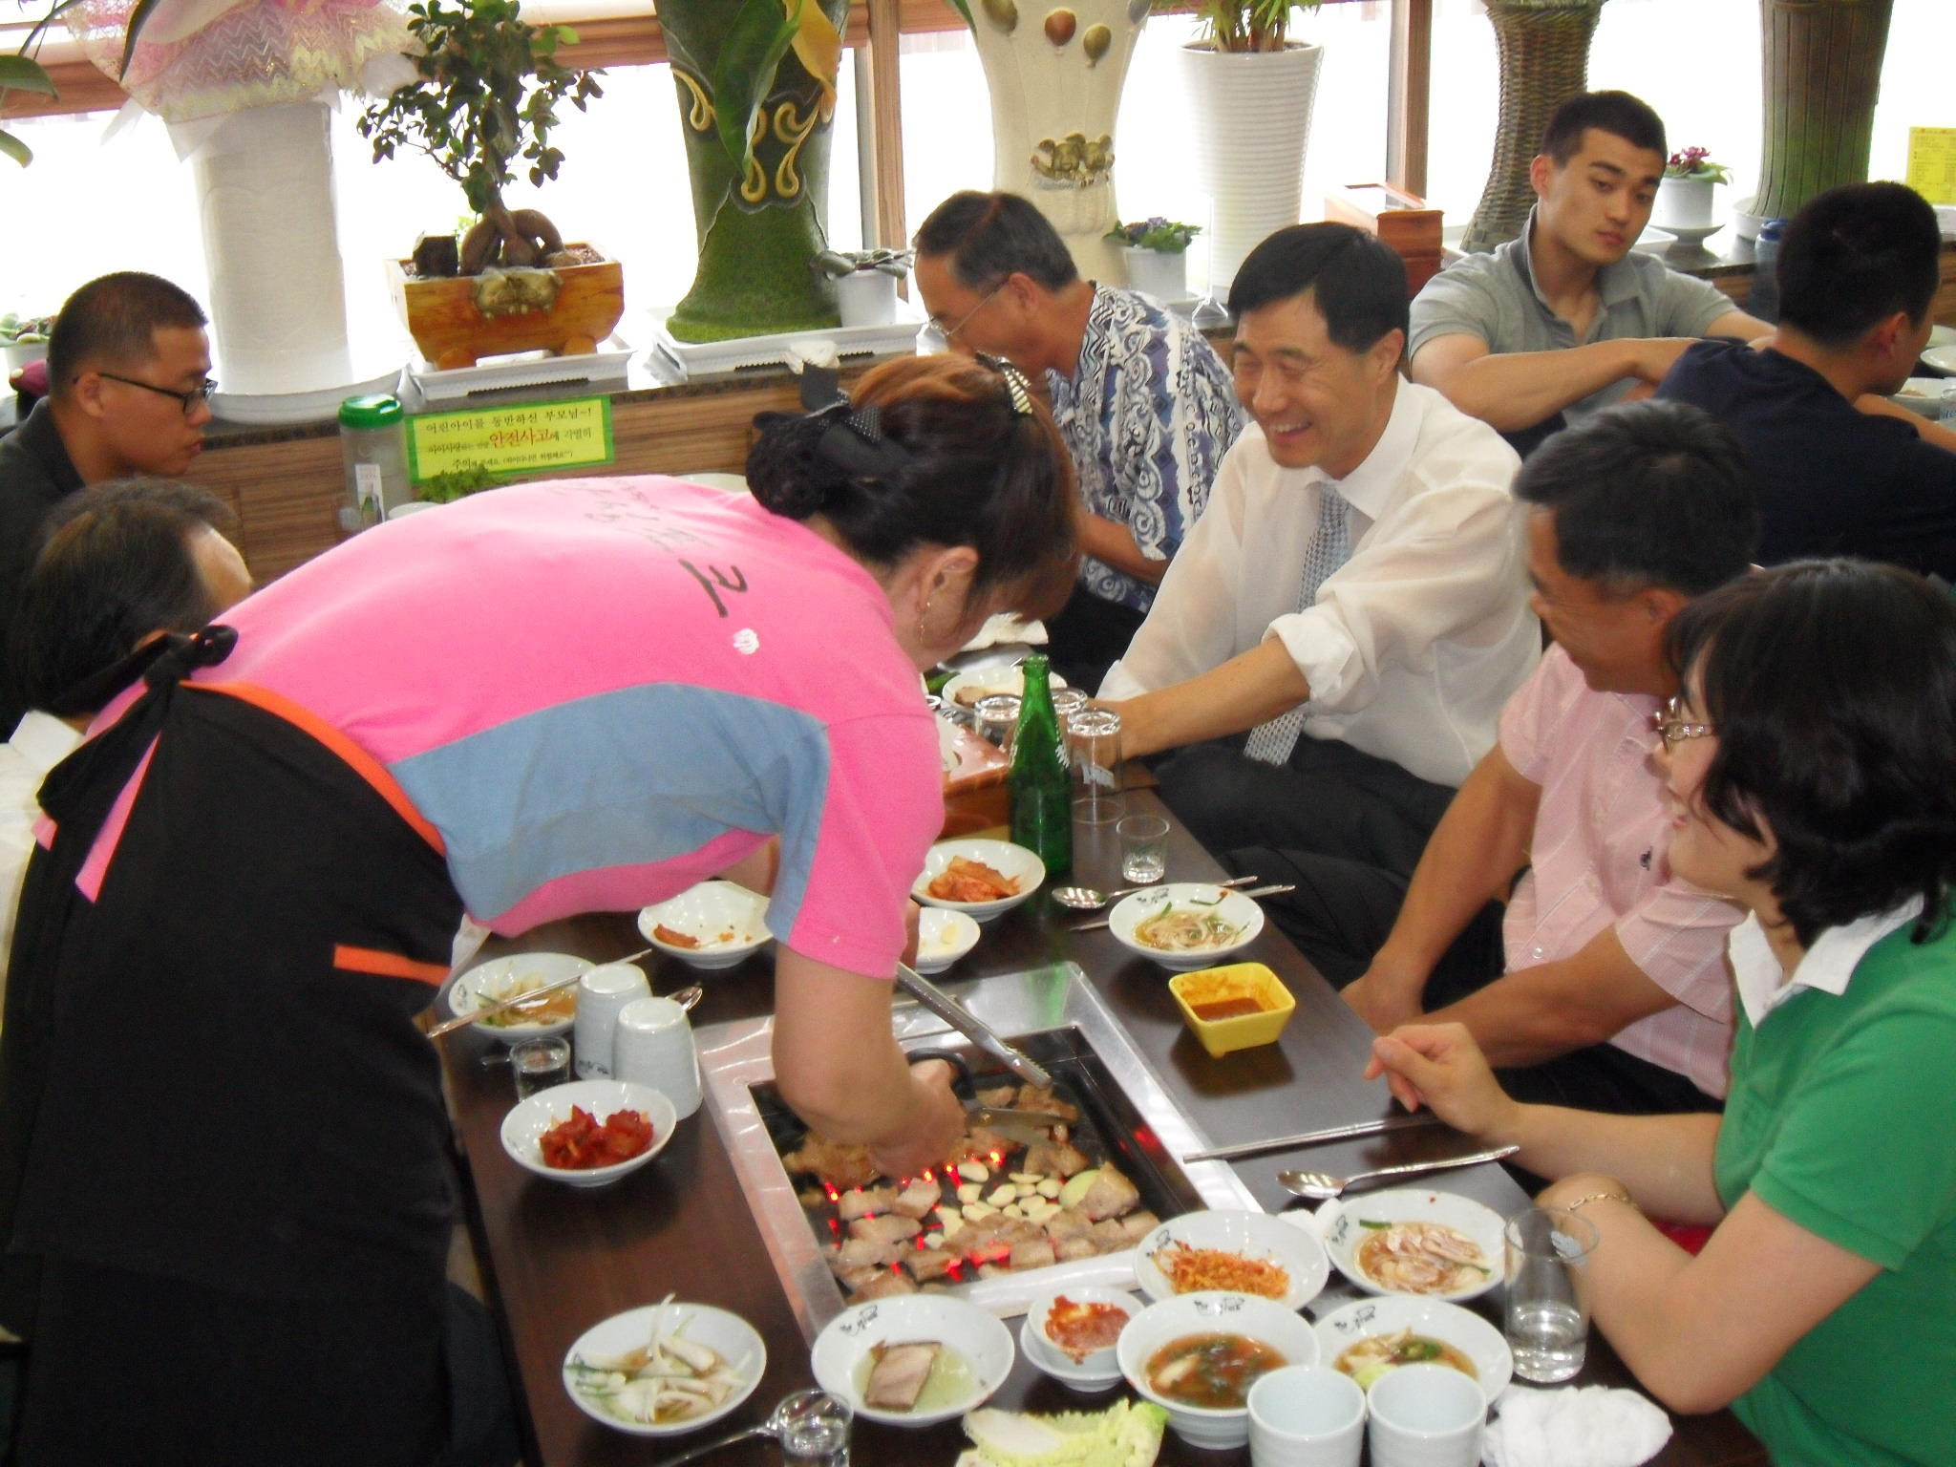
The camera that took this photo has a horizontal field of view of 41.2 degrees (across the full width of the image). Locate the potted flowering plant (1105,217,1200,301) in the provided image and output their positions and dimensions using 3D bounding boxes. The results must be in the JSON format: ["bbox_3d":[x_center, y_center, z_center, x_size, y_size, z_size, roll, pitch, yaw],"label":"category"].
[{"bbox_3d":[0.289,-0.777,4.255,0.152,0.122,0.152,-2,24,1],"label":"potted flowering plant"}]

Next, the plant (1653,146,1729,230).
[{"bbox_3d":[1.219,-0.935,4.455,0.142,0.130,0.142,-9,25,-15],"label":"plant"}]

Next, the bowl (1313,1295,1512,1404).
[{"bbox_3d":[0.308,0.463,1.860,0.146,0.037,0.146,-2,24,1],"label":"bowl"}]

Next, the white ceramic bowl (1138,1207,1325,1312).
[{"bbox_3d":[0.192,0.419,1.969,0.146,0.037,0.146,-2,24,1],"label":"white ceramic bowl"}]

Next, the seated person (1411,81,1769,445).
[{"bbox_3d":[0.880,-0.393,3.572,0.640,0.910,0.680,-9,25,-15],"label":"seated person"}]

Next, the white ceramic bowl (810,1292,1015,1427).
[{"bbox_3d":[-0.046,0.466,1.884,0.147,0.036,0.147,-2,24,1],"label":"white ceramic bowl"}]

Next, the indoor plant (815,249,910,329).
[{"bbox_3d":[-0.183,-0.719,4.175,0.155,0.113,0.155,-2,24,1],"label":"indoor plant"}]

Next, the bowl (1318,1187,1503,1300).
[{"bbox_3d":[0.339,0.407,1.986,0.146,0.037,0.146,-2,24,1],"label":"bowl"}]

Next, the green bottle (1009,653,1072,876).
[{"bbox_3d":[0.064,0.030,2.629,0.063,0.227,0.063,-2,24,1],"label":"green bottle"}]

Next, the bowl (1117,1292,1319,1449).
[{"bbox_3d":[0.171,0.463,1.847,0.141,0.057,0.141,-2,24,1],"label":"bowl"}]

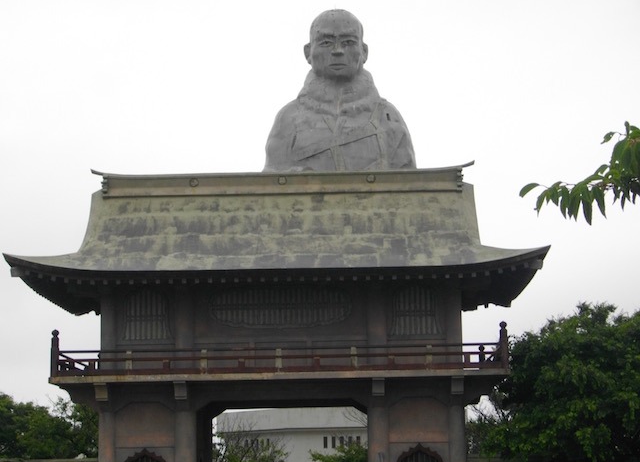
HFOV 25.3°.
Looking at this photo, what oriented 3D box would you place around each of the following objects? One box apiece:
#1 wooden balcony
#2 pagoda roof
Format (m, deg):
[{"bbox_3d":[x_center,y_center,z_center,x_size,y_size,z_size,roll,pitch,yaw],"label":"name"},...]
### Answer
[{"bbox_3d":[-0.951,3.648,39.191,11.628,1.359,6.614,-1,-10,1],"label":"wooden balcony"},{"bbox_3d":[-1.002,0.066,39.831,13.668,3.890,8.536,-1,-10,1],"label":"pagoda roof"}]

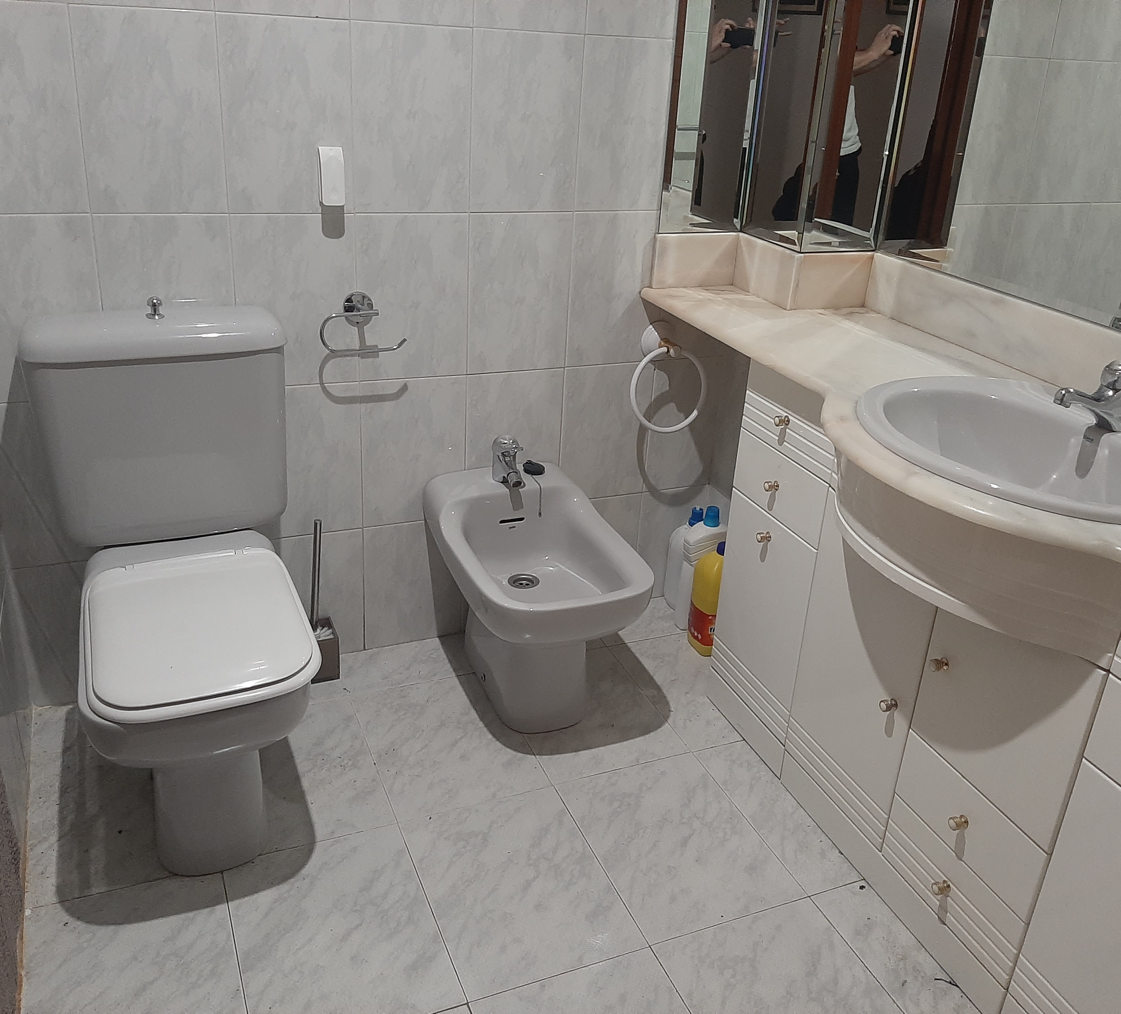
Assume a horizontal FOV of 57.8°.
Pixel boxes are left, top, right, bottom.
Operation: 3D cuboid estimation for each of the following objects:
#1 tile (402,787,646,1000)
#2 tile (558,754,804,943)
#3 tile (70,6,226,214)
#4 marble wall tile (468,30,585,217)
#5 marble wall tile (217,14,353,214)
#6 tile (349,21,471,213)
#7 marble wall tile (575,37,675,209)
[{"bbox_3d":[-0.075,0.641,1.728,0.304,0.015,0.402,-7,27,-22],"label":"tile"},{"bbox_3d":[0.205,0.602,1.836,0.304,0.010,0.401,-7,27,-22],"label":"tile"},{"bbox_3d":[-0.691,-0.663,1.719,0.228,0.331,0.010,-8,27,-23],"label":"tile"},{"bbox_3d":[-0.068,-0.742,1.973,0.225,0.330,0.015,-7,27,-22],"label":"marble wall tile"},{"bbox_3d":[-0.479,-0.684,1.789,0.225,0.327,0.010,-7,27,-22],"label":"marble wall tile"},{"bbox_3d":[-0.276,-0.716,1.890,0.225,0.330,0.015,-7,27,-22],"label":"tile"},{"bbox_3d":[0.140,-0.767,2.055,0.225,0.330,0.015,-7,27,-22],"label":"marble wall tile"}]

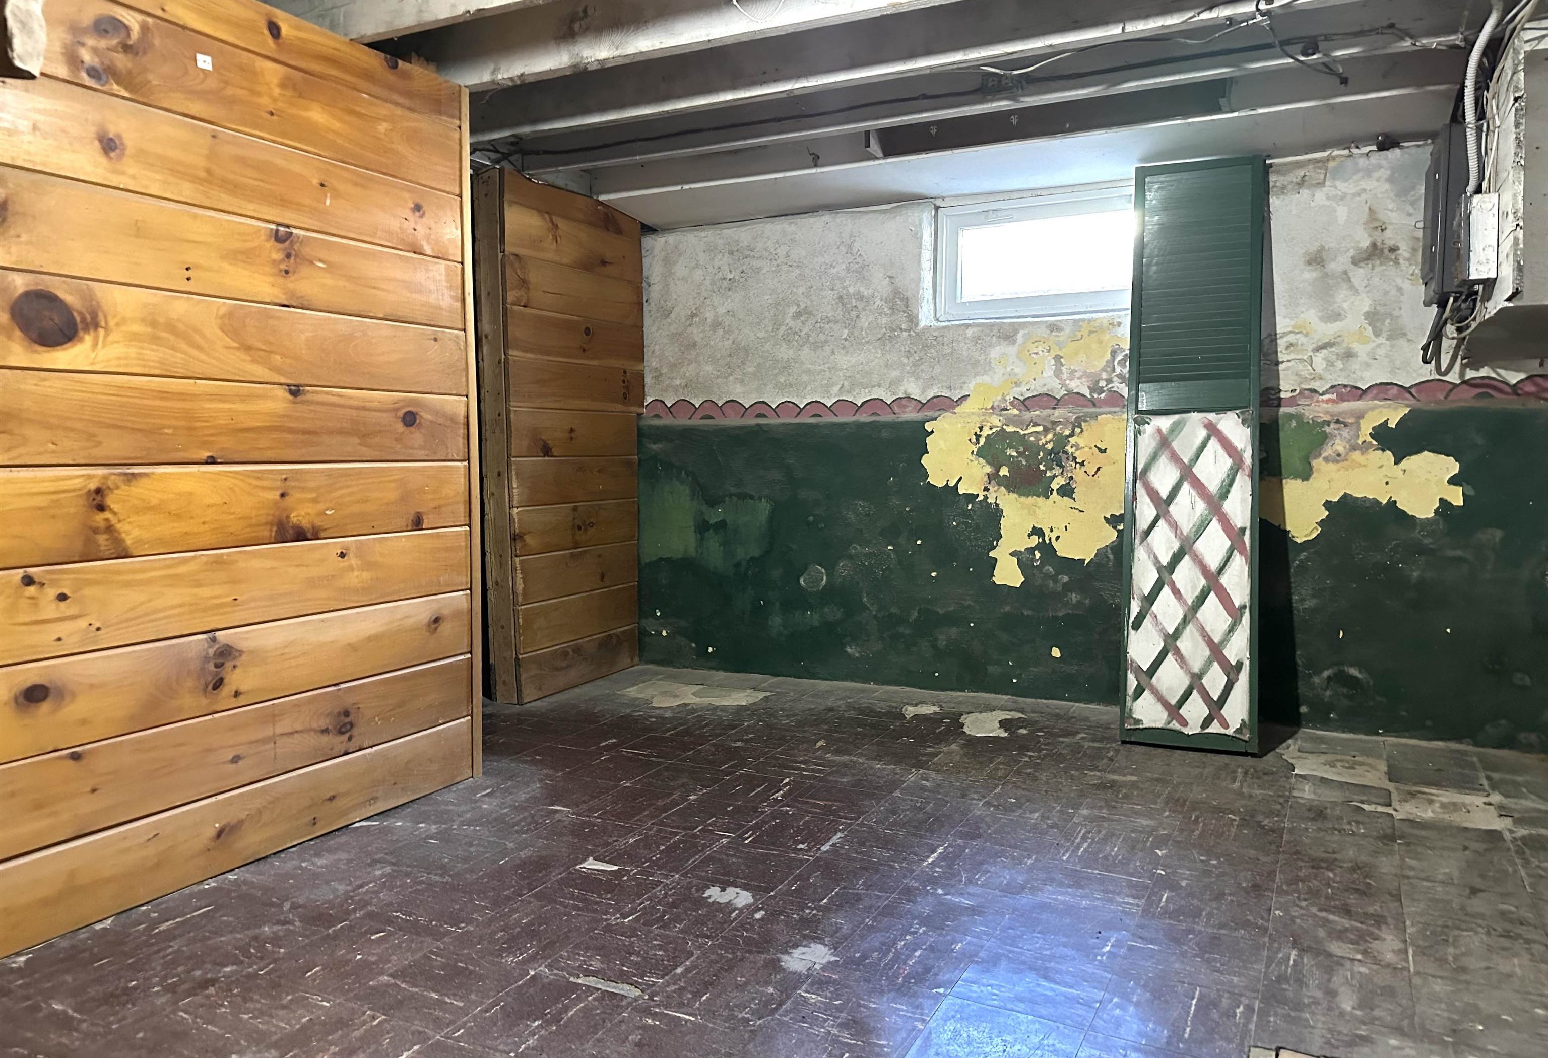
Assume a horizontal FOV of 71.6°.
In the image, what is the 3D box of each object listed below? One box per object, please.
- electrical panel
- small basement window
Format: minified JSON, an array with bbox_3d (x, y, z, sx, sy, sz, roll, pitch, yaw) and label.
[{"bbox_3d":[1.718,-0.781,2.712,0.100,0.410,0.310,2,5,28],"label":"electrical panel"},{"bbox_3d":[0.999,-0.935,3.654,0.900,0.398,0.070,2,5,28],"label":"small basement window"}]

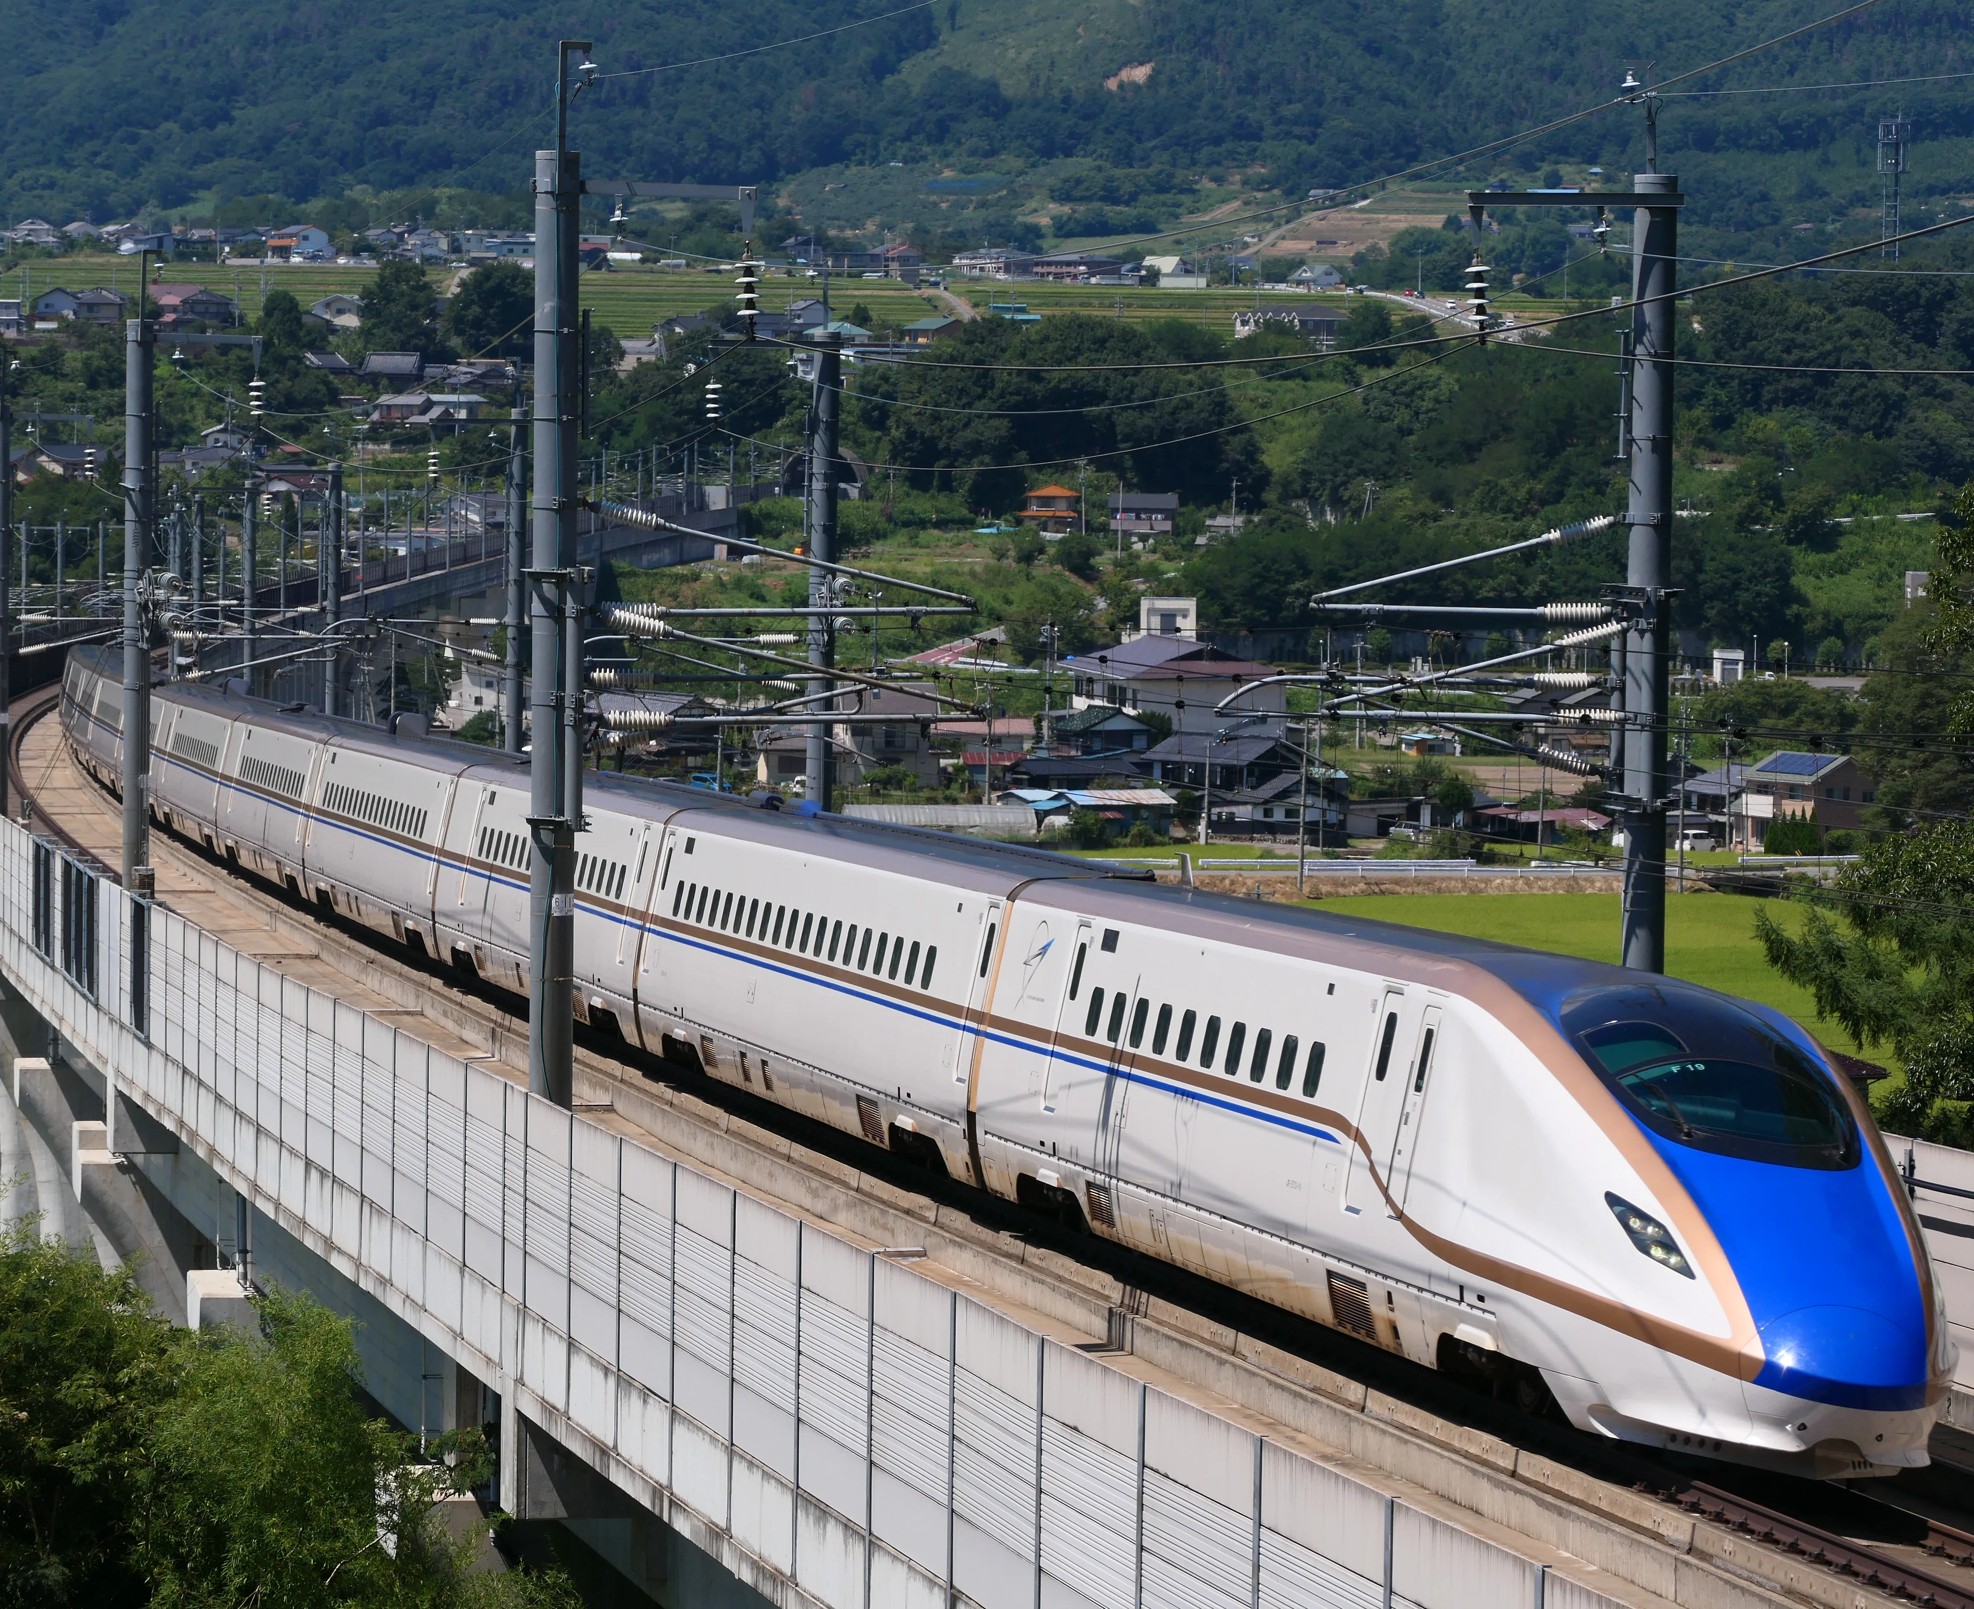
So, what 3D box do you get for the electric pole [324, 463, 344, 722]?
[{"bbox_3d":[-16.695,-3.862,215.549,0.370,9.695,0.370,0,3,-8],"label":"electric pole"}]

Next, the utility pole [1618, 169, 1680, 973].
[{"bbox_3d":[6.088,-0.472,77.774,0.450,10.666,0.450,0,3,-11],"label":"utility pole"}]

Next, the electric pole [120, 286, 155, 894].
[{"bbox_3d":[-12.421,-2.037,123.727,0.440,11.049,0.440,0,3,-10],"label":"electric pole"}]

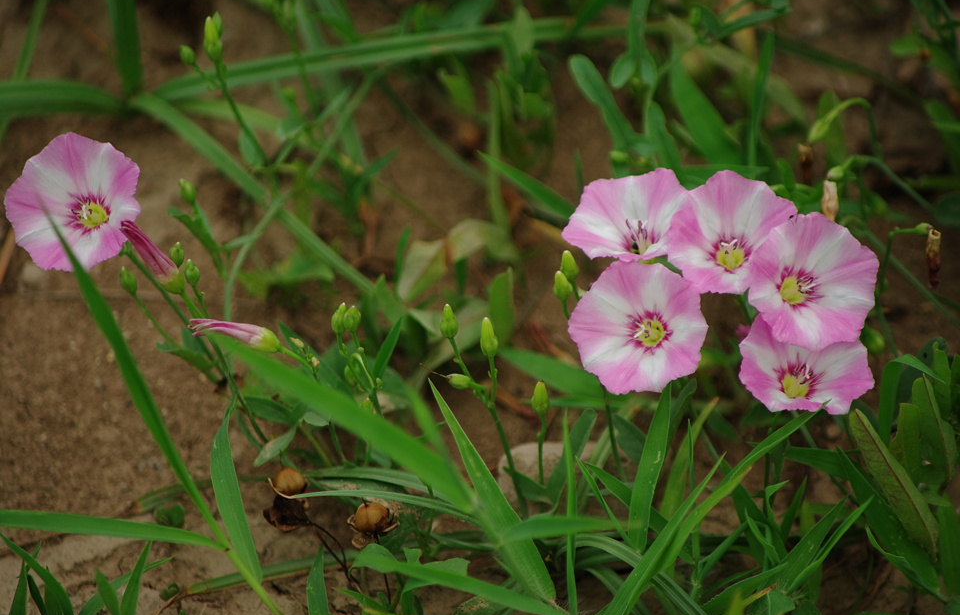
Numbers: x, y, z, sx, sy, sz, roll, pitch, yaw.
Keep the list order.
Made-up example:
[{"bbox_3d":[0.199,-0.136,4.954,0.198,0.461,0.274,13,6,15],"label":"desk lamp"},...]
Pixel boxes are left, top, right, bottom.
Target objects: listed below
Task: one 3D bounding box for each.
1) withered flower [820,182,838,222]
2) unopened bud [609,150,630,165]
[{"bbox_3d":[0.069,-0.021,1.220,0.004,0.008,0.004,0,15,0],"label":"withered flower"},{"bbox_3d":[0.028,-0.030,1.250,0.003,0.004,0.003,-31,25,9],"label":"unopened bud"}]

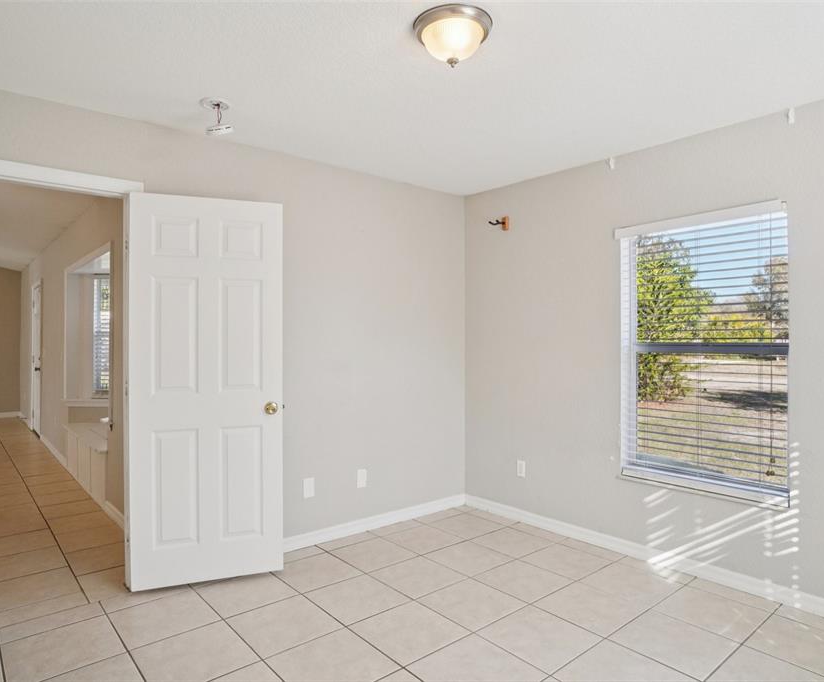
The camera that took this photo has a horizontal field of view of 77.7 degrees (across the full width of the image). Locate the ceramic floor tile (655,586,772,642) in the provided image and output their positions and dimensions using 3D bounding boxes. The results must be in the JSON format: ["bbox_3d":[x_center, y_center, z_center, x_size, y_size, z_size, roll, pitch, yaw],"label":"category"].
[{"bbox_3d":[1.444,1.317,2.475,0.400,0.010,0.400,1,-1,-40],"label":"ceramic floor tile"}]

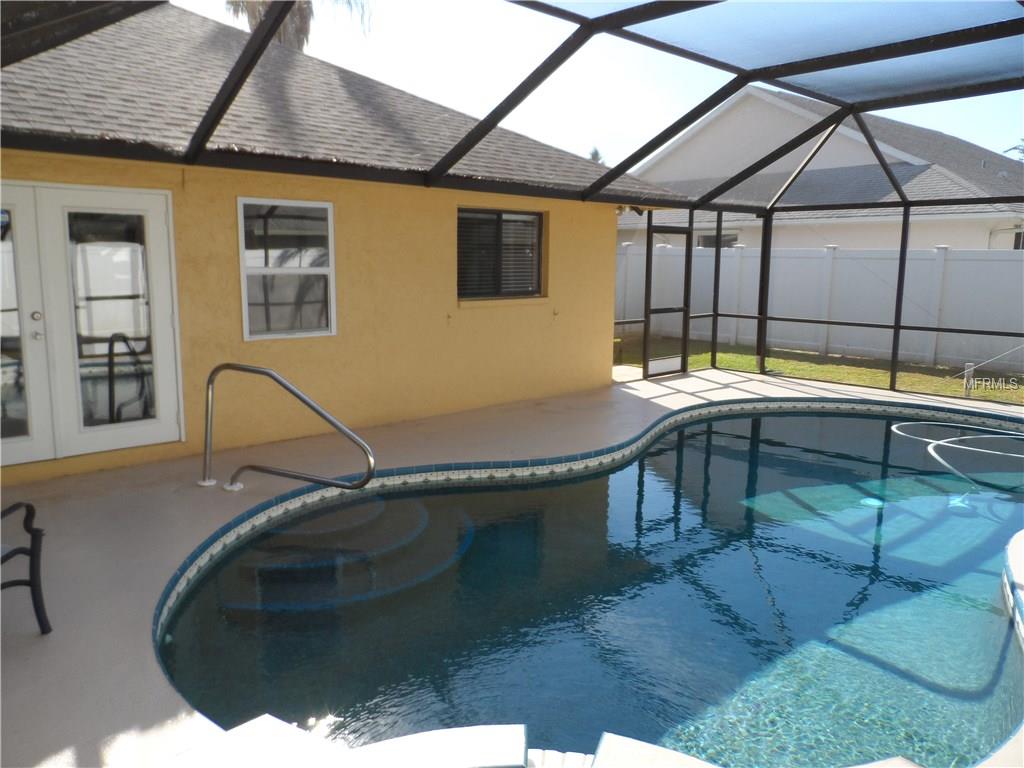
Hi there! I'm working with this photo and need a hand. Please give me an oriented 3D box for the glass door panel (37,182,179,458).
[{"bbox_3d":[-3.162,-0.471,5.613,0.906,2.034,0.055,-8,15,-41],"label":"glass door panel"}]

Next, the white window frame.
[{"bbox_3d":[-2.039,-1.039,6.500,0.897,1.247,0.070,-8,15,-41],"label":"white window frame"}]

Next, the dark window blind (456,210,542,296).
[{"bbox_3d":[-0.138,-1.511,8.270,1.350,0.993,0.060,-8,15,-41],"label":"dark window blind"}]

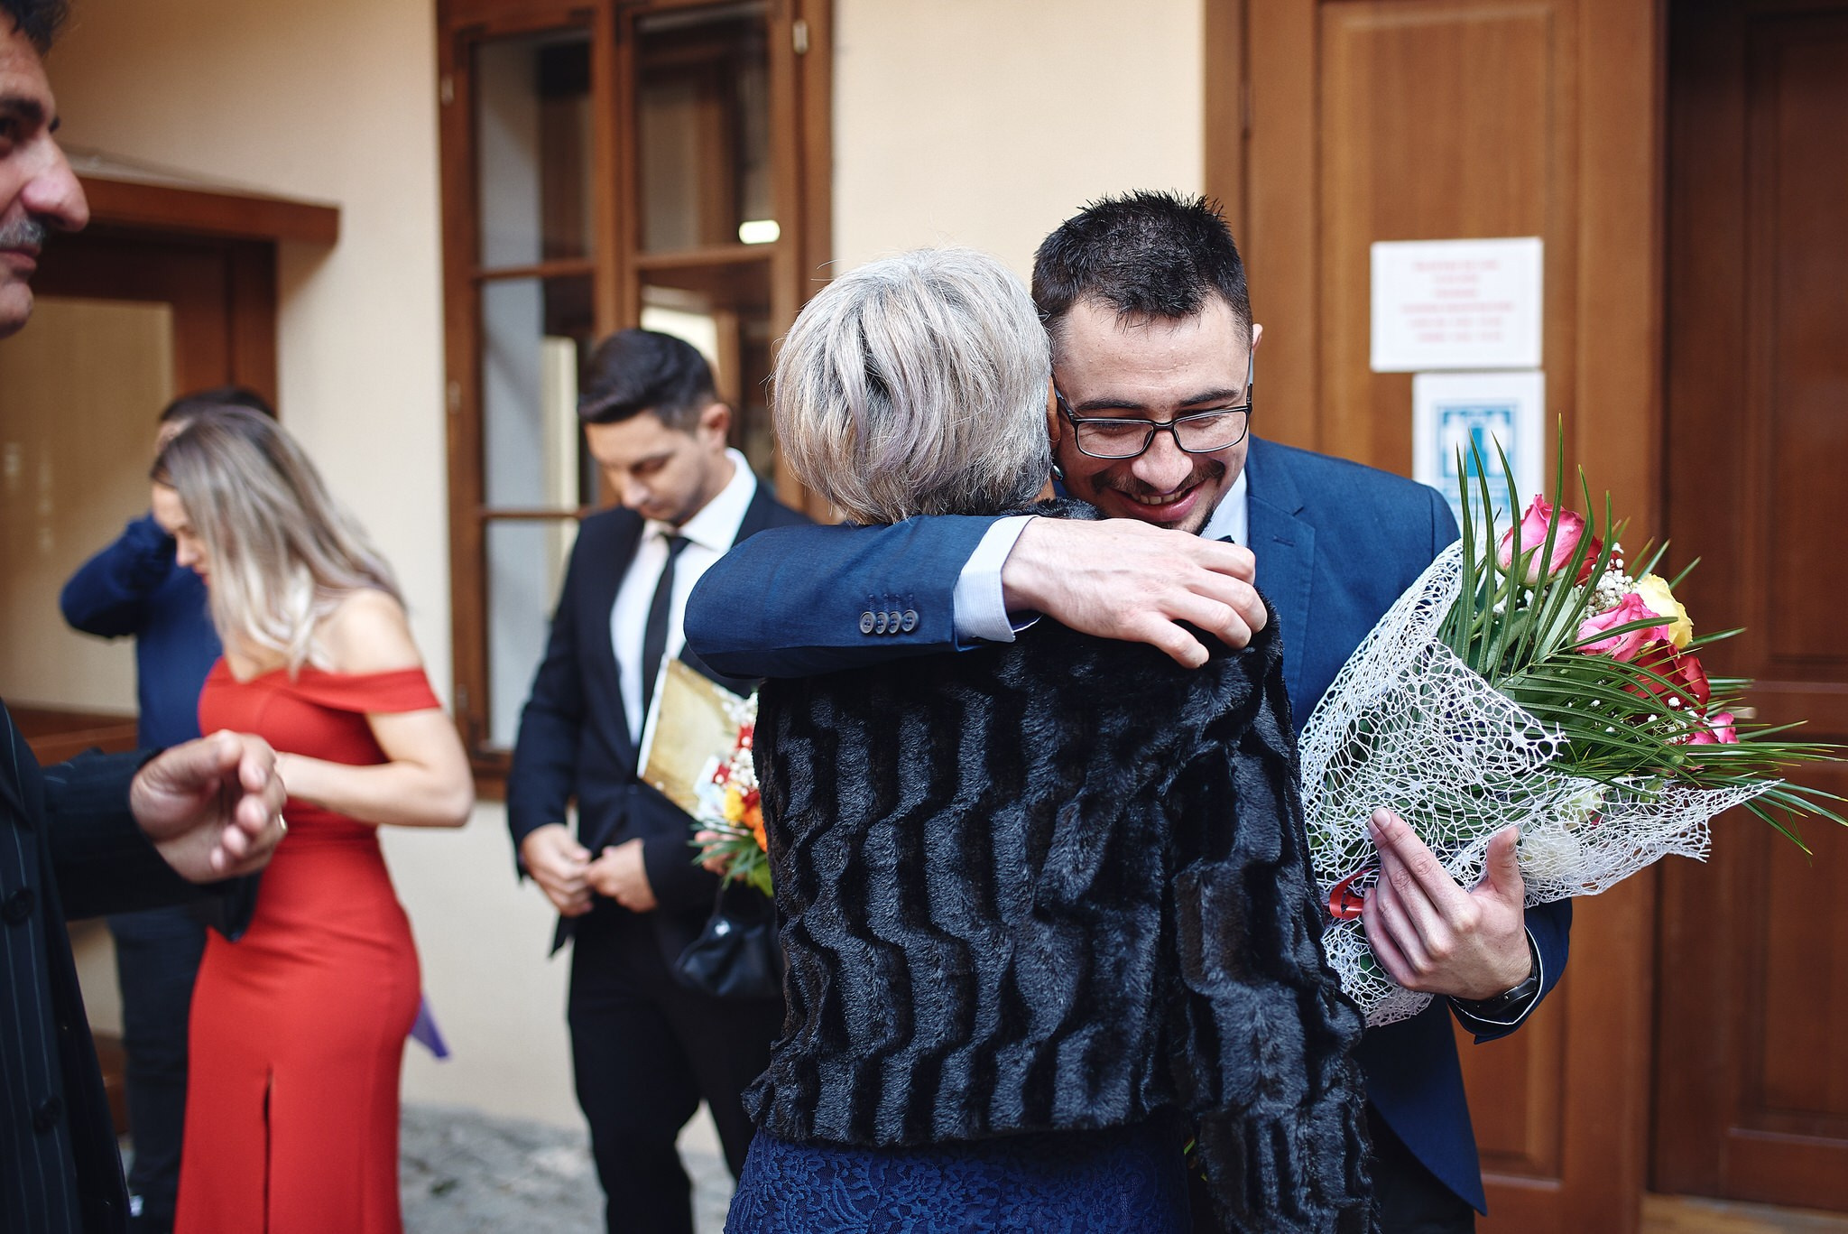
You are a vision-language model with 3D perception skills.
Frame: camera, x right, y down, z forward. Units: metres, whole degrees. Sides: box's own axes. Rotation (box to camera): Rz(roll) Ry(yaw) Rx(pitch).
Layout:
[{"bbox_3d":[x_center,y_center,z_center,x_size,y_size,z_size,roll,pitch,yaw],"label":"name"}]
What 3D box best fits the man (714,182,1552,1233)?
[{"bbox_3d":[0.185,0.525,1.540,0.680,1.710,0.600,0,4,12],"label":"man"}]

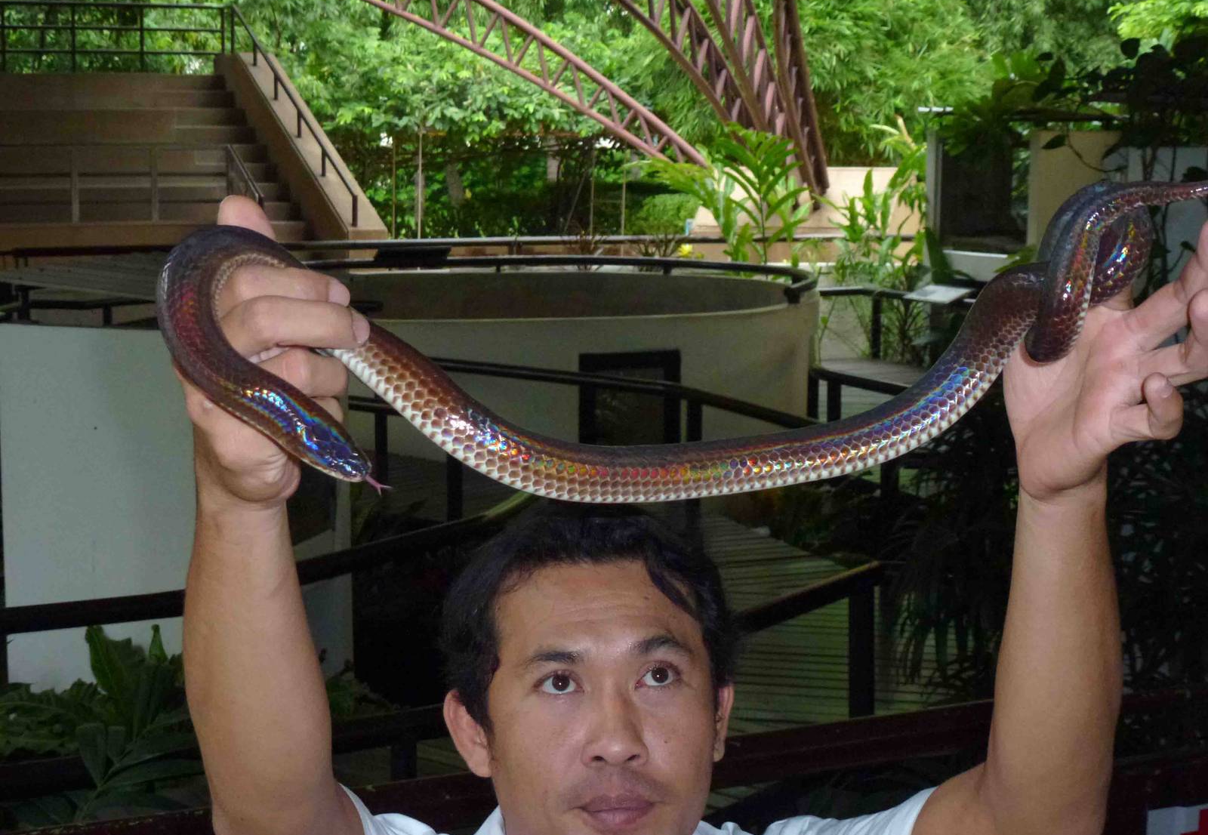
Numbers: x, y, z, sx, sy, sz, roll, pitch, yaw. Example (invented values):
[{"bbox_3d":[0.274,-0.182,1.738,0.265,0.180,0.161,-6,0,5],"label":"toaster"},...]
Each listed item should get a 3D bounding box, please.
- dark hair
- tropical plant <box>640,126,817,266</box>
[{"bbox_3d":[-0.011,0.138,1.300,0.188,0.175,0.200,-2,-13,-10],"label":"dark hair"},{"bbox_3d":[0.849,-1.476,13.500,1.150,1.050,0.950,0,8,0],"label":"tropical plant"}]

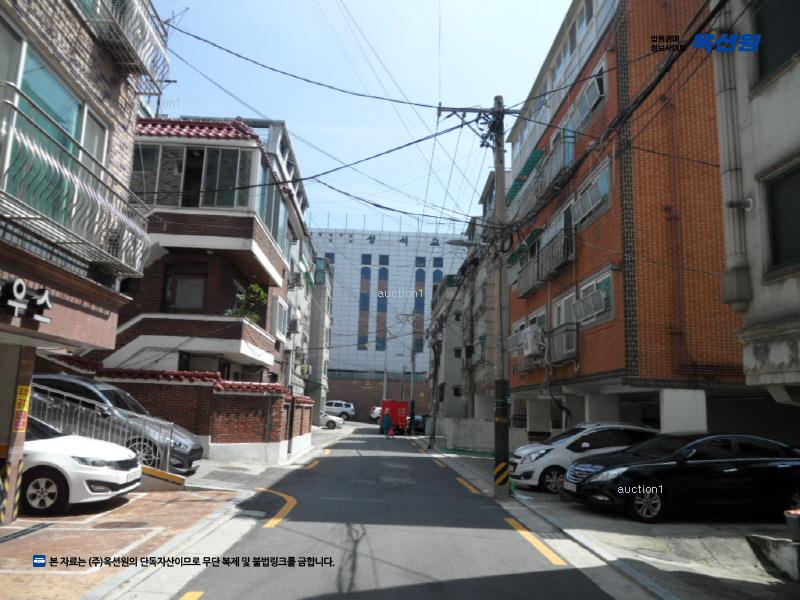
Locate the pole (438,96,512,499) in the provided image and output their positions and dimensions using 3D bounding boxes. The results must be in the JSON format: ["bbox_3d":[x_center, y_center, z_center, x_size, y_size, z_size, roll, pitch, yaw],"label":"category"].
[{"bbox_3d":[1.624,-0.323,13.371,1.770,8.770,0.400,2,-10,-2],"label":"pole"}]

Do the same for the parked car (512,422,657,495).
[{"bbox_3d":[4.344,3.587,14.482,3.600,1.520,1.600,3,-10,-8],"label":"parked car"}]

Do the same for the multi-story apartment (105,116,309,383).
[{"bbox_3d":[-8.214,0.384,24.741,6.700,10.800,11.500,2,-10,-2],"label":"multi-story apartment"}]

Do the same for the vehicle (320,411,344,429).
[{"bbox_3d":[-6.229,8.760,46.154,4.300,1.470,1.770,2,-10,-2],"label":"vehicle"}]

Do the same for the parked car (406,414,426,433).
[{"bbox_3d":[1.251,9.693,48.782,1.800,1.470,4.300,2,-10,-2],"label":"parked car"}]

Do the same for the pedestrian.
[{"bbox_3d":[-0.676,7.641,38.253,0.500,1.660,0.350,2,-10,-2],"label":"pedestrian"}]

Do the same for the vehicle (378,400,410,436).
[{"bbox_3d":[-0.303,8.837,47.100,1.850,2.480,4.800,2,-10,-2],"label":"vehicle"}]

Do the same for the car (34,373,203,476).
[{"bbox_3d":[-6.358,2.394,12.913,4.600,1.500,1.820,15,-12,-5],"label":"car"}]

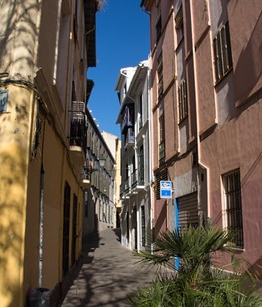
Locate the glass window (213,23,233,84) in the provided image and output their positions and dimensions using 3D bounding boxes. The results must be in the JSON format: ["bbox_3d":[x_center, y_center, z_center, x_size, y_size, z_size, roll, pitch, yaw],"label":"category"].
[{"bbox_3d":[2.358,-2.554,8.917,0.140,1.300,0.980,2,-12,-9],"label":"glass window"}]

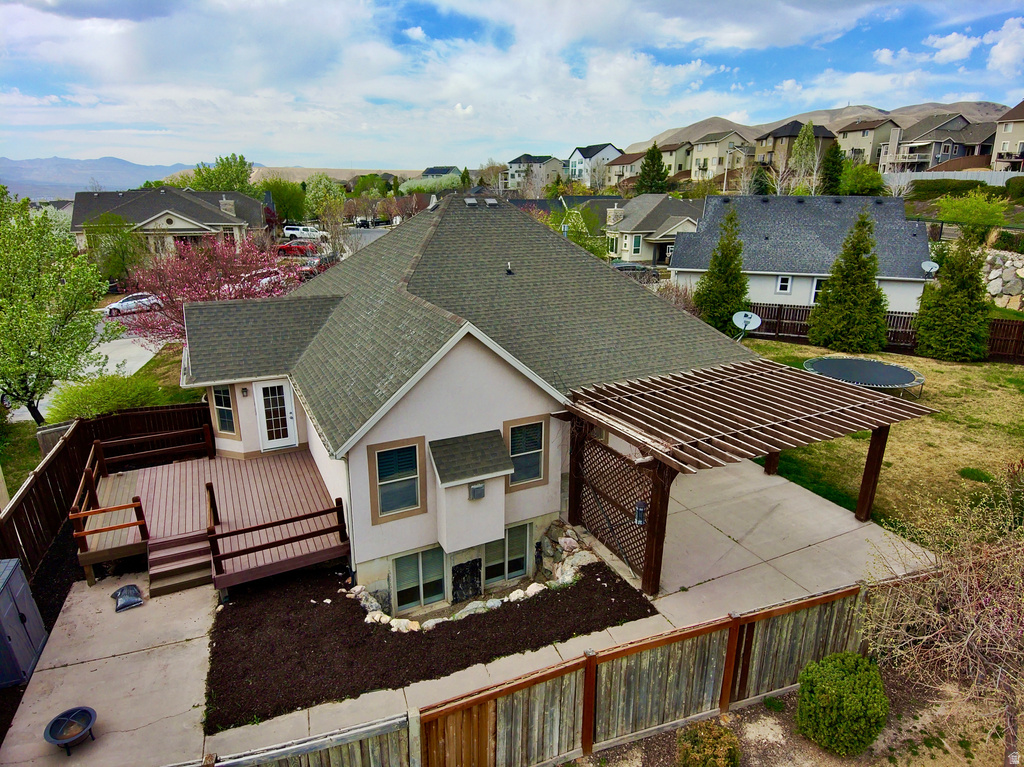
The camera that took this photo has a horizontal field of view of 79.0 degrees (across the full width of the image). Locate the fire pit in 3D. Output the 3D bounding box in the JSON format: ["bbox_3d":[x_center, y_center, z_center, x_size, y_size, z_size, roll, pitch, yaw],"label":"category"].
[{"bbox_3d":[-6.521,5.222,9.225,0.660,0.410,0.660,-12,22,-33],"label":"fire pit"}]

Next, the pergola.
[{"bbox_3d":[5.097,1.959,14.806,7.450,3.200,4.900,-8,20,-24],"label":"pergola"}]

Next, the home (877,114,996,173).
[{"bbox_3d":[74.187,-41.780,107.877,12.000,9.600,13.500,-4,18,-14],"label":"home"}]

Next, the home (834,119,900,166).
[{"bbox_3d":[68.162,-45.014,117.289,9.500,8.400,9.500,-4,18,-14],"label":"home"}]

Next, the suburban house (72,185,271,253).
[{"bbox_3d":[-36.095,-17.652,67.000,16.600,6.600,12.500,-7,19,-20],"label":"suburban house"}]

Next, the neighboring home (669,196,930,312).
[{"bbox_3d":[19.185,-9.399,43.756,14.910,7.450,13.200,6,18,16],"label":"neighboring home"}]

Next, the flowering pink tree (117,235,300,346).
[{"bbox_3d":[-13.885,-3.891,28.500,7.100,5.600,6.600,-8,20,-24],"label":"flowering pink tree"}]

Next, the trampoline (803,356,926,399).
[{"bbox_3d":[14.157,-0.133,25.224,4.350,0.800,4.350,10,20,29],"label":"trampoline"}]

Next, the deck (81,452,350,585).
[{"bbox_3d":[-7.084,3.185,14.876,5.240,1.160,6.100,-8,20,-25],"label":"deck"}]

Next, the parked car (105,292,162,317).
[{"bbox_3d":[-29.405,-6.294,48.197,4.350,1.480,1.800,-13,22,-33],"label":"parked car"}]

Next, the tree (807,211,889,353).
[{"bbox_3d":[18.096,-5.393,32.492,3.750,7.050,3.750,7,19,19],"label":"tree"}]

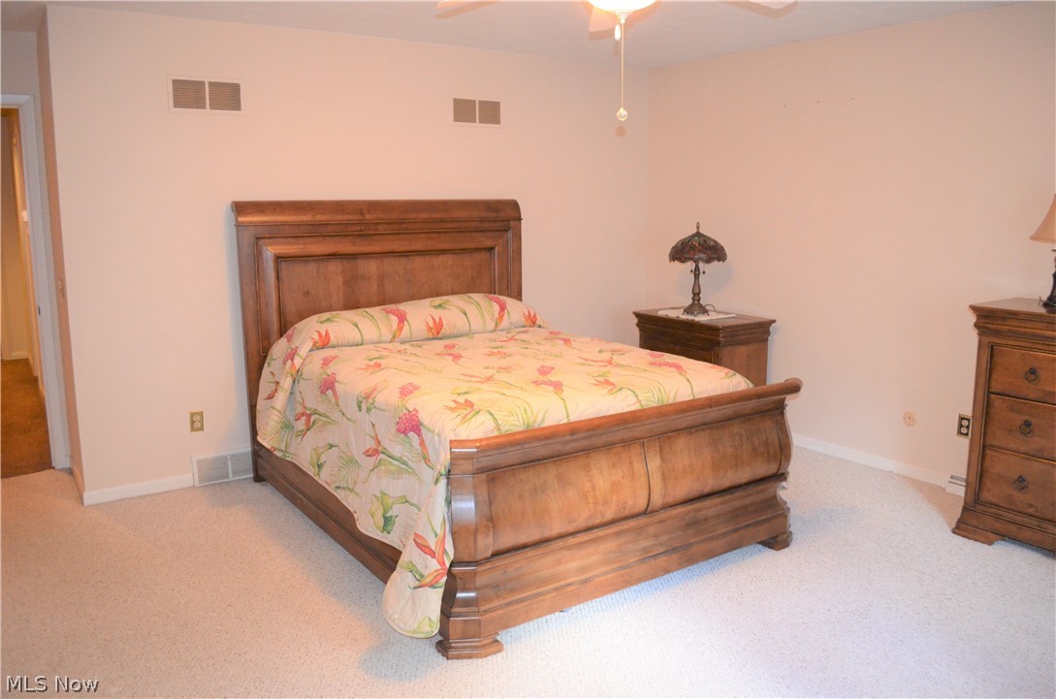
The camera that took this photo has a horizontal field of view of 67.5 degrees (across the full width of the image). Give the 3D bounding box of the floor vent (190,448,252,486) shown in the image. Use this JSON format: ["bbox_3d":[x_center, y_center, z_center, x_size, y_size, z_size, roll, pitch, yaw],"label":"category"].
[{"bbox_3d":[-1.617,0.635,4.301,0.370,0.155,0.026,-7,12,-34],"label":"floor vent"}]

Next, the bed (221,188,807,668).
[{"bbox_3d":[-0.151,0.041,3.778,1.738,1.490,2.284,-7,12,-34],"label":"bed"}]

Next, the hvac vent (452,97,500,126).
[{"bbox_3d":[-0.306,-1.469,4.885,0.363,0.166,0.018,-7,12,-34],"label":"hvac vent"}]

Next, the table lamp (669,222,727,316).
[{"bbox_3d":[1.106,-0.523,5.150,0.386,0.608,0.386,0,10,0],"label":"table lamp"}]

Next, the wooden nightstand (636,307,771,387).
[{"bbox_3d":[1.126,0.174,5.131,0.491,0.760,0.834,-6,11,-31],"label":"wooden nightstand"}]

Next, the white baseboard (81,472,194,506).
[{"bbox_3d":[-1.987,0.716,4.057,0.517,0.082,0.016,-7,12,-34],"label":"white baseboard"}]

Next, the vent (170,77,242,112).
[{"bbox_3d":[-1.611,-1.280,3.989,0.366,0.172,0.018,-7,12,-34],"label":"vent"}]

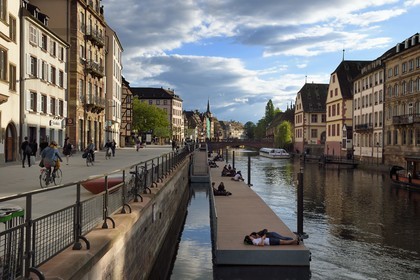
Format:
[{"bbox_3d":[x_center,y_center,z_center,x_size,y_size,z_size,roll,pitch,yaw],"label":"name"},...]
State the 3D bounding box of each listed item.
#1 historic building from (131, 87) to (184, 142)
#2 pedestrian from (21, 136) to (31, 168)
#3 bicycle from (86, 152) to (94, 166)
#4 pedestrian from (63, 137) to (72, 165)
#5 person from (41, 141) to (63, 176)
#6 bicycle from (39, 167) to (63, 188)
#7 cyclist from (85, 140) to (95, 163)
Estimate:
[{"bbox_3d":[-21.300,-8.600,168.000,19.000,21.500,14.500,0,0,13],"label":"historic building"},{"bbox_3d":[-10.526,0.728,25.400,0.580,1.770,0.420,0,0,7],"label":"pedestrian"},{"bbox_3d":[-7.521,1.152,27.900,0.580,1.020,1.700,0,0,3],"label":"bicycle"},{"bbox_3d":[-8.731,0.693,27.200,0.480,1.700,0.500,0,0,-30],"label":"pedestrian"},{"bbox_3d":[-5.756,0.686,16.100,0.650,1.330,0.800,0,0,10],"label":"person"},{"bbox_3d":[-5.800,1.170,16.100,0.580,1.020,1.700,0,0,10],"label":"bicycle"},{"bbox_3d":[-7.540,0.686,27.900,0.580,1.370,0.800,0,0,3],"label":"cyclist"}]

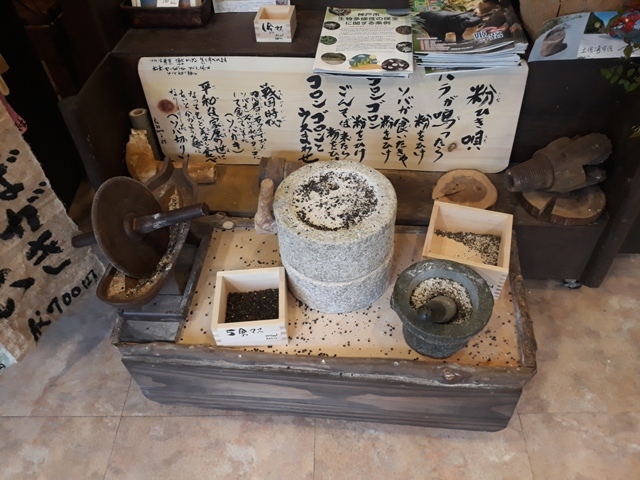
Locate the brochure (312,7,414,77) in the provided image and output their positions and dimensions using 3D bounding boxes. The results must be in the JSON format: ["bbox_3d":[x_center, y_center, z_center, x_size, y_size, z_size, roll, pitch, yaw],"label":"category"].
[{"bbox_3d":[0.106,-0.461,1.153,0.210,0.016,0.297,3,48,6],"label":"brochure"}]

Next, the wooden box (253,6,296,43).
[{"bbox_3d":[-0.105,-0.521,1.203,0.086,0.053,0.086,3,48,5],"label":"wooden box"}]

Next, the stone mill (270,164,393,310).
[{"bbox_3d":[0.034,-0.009,1.070,0.248,0.220,0.248,2,48,5],"label":"stone mill"}]

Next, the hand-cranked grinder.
[{"bbox_3d":[-0.400,-0.029,1.081,0.370,0.223,0.223,-11,45,22],"label":"hand-cranked grinder"}]

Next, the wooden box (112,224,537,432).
[{"bbox_3d":[0.017,0.175,1.174,0.845,0.205,0.395,3,48,5],"label":"wooden box"}]

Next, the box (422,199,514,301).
[{"bbox_3d":[0.328,0.020,1.121,0.174,0.092,0.174,12,50,13],"label":"box"}]

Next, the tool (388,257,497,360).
[{"bbox_3d":[0.230,0.147,0.986,0.190,0.125,0.185,-5,48,-2],"label":"tool"}]

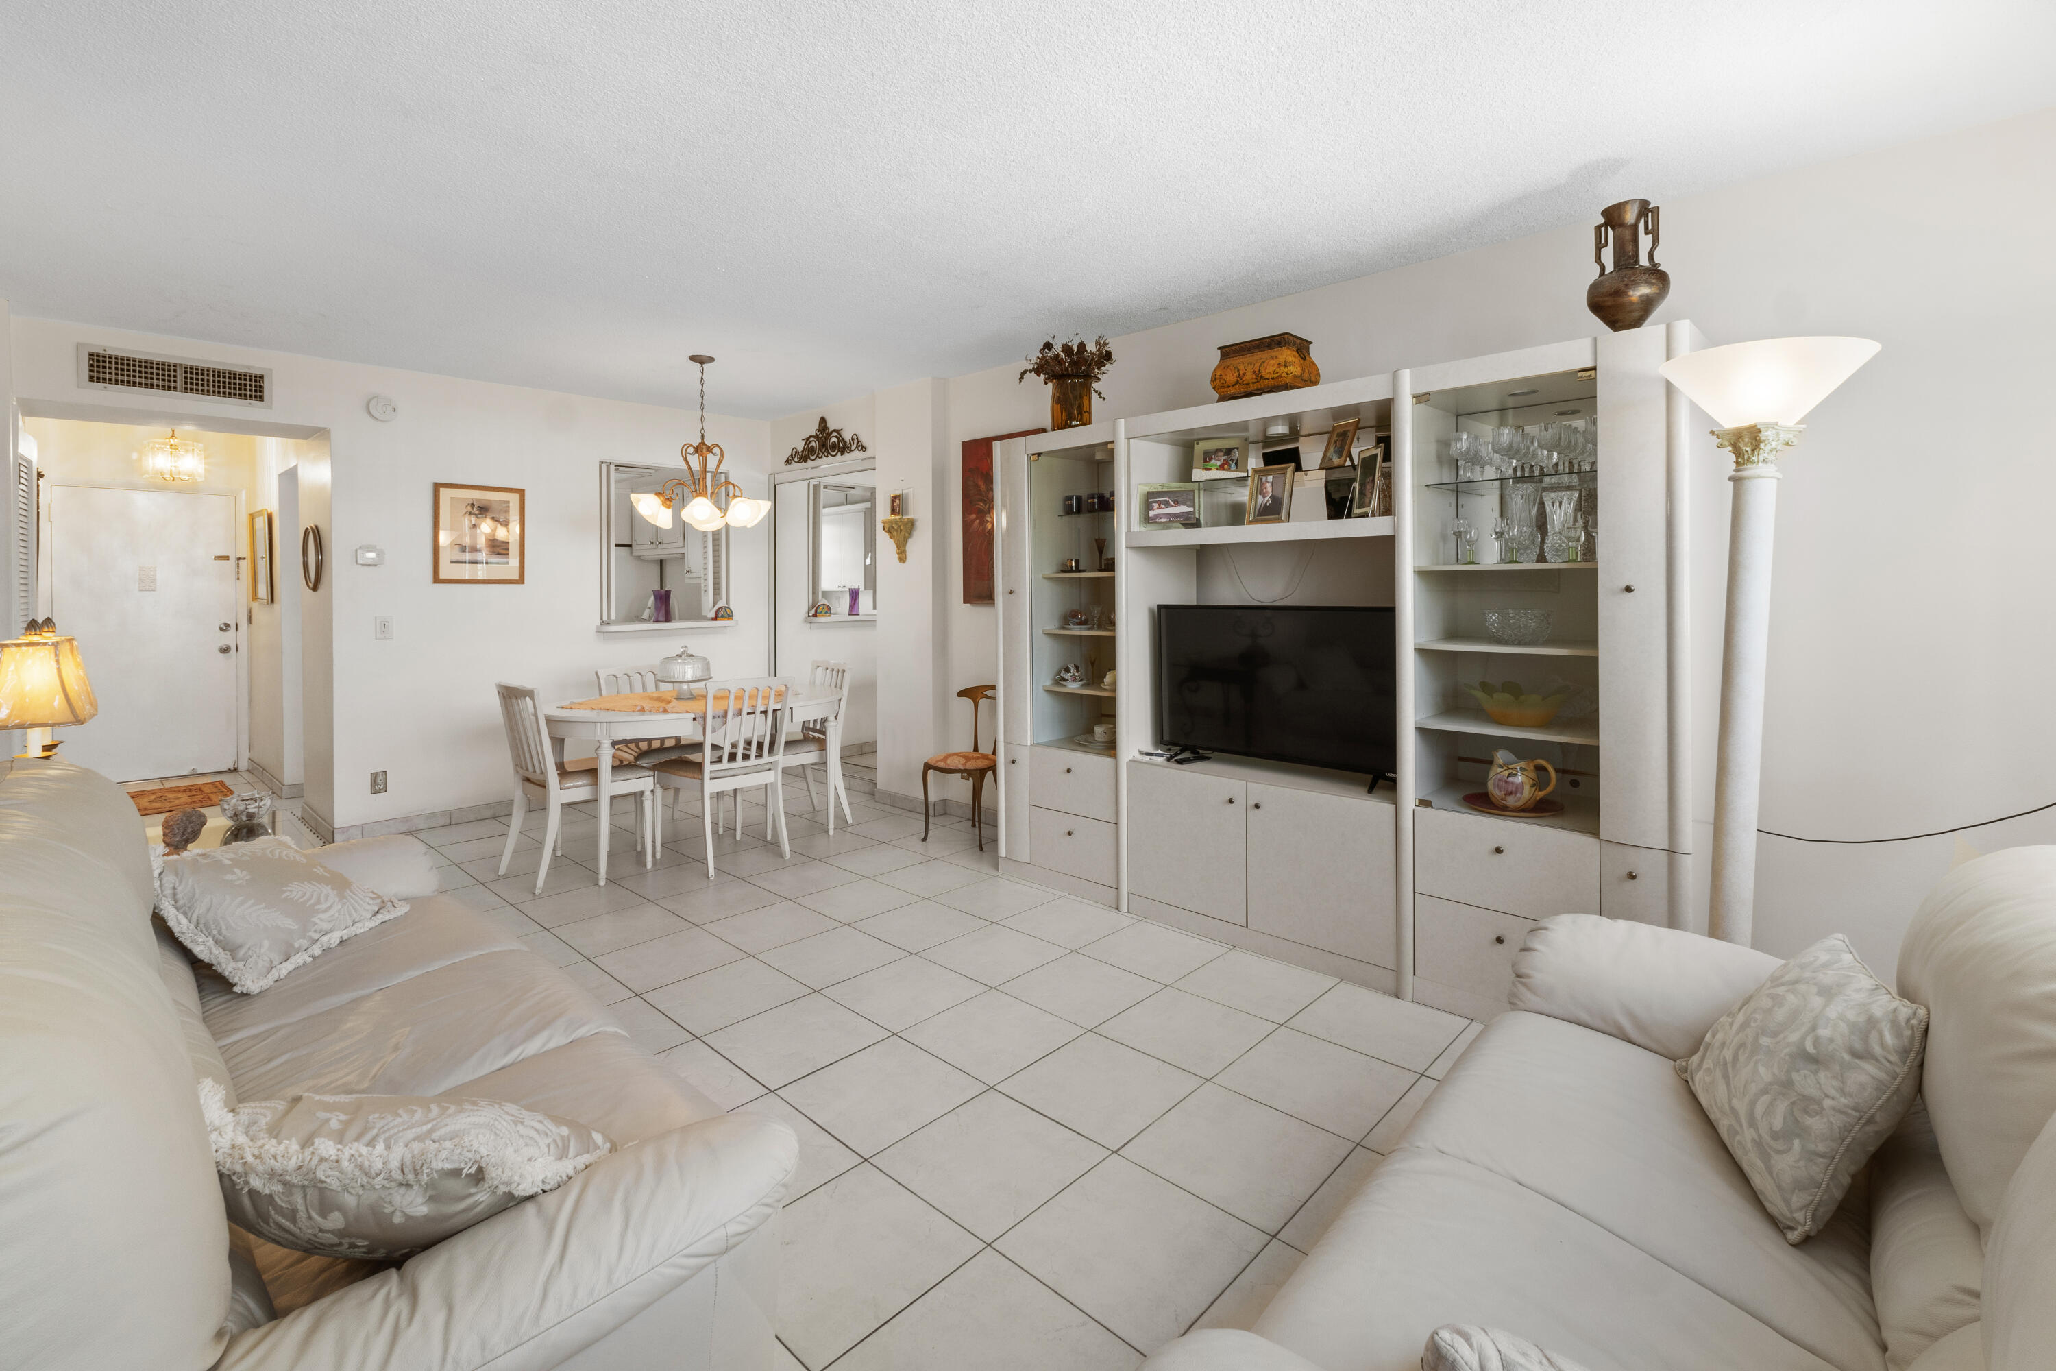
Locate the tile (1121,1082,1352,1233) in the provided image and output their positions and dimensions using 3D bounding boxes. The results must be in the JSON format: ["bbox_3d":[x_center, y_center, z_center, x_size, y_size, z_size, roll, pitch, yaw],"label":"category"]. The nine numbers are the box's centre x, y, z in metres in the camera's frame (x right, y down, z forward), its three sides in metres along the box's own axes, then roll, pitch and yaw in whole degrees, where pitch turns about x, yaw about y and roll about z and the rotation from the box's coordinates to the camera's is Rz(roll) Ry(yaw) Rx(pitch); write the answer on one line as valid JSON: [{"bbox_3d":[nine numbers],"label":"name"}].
[{"bbox_3d":[0.495,1.094,2.011,0.402,0.012,0.404,5,7,42],"label":"tile"}]

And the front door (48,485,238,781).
[{"bbox_3d":[-6.221,-0.356,6.060,0.045,2.030,0.910,4,6,43],"label":"front door"}]

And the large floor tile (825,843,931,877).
[{"bbox_3d":[-0.758,0.881,4.334,0.415,0.010,0.415,5,7,44],"label":"large floor tile"}]

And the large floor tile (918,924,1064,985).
[{"bbox_3d":[-0.119,0.961,3.057,0.390,0.012,0.390,5,8,43],"label":"large floor tile"}]

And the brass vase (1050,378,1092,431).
[{"bbox_3d":[0.196,-1.256,3.880,0.190,0.280,0.190,0,4,0],"label":"brass vase"}]

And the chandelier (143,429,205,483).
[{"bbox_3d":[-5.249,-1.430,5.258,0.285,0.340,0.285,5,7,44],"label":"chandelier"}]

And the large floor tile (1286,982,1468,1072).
[{"bbox_3d":[1.071,1.038,2.620,0.402,0.012,0.404,5,7,42],"label":"large floor tile"}]

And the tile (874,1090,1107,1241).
[{"bbox_3d":[-0.082,1.094,1.981,0.402,0.012,0.404,5,7,42],"label":"tile"}]

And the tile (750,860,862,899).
[{"bbox_3d":[-1.024,0.901,3.974,0.403,0.010,0.403,5,8,43],"label":"tile"}]

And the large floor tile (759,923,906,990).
[{"bbox_3d":[-0.685,0.964,3.038,0.390,0.012,0.390,5,8,43],"label":"large floor tile"}]

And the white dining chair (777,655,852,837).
[{"bbox_3d":[-1.346,0.347,4.870,0.465,0.905,0.550,5,7,42],"label":"white dining chair"}]

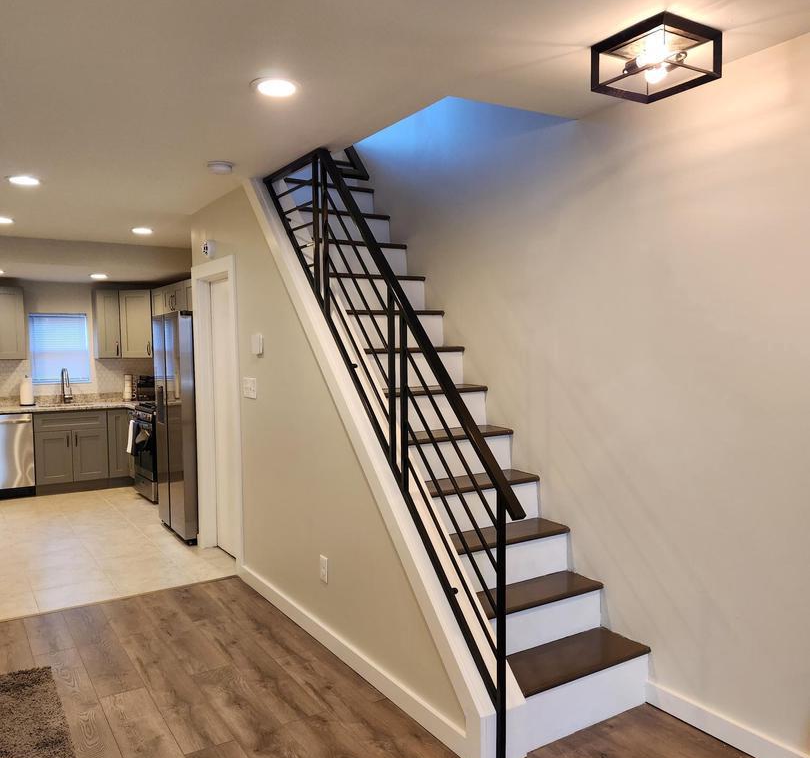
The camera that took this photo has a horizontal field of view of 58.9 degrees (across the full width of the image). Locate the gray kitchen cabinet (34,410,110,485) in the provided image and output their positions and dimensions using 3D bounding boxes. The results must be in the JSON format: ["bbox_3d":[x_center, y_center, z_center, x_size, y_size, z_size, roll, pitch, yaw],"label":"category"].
[{"bbox_3d":[-3.573,0.709,7.643,0.688,0.770,0.585,-2,3,-32],"label":"gray kitchen cabinet"}]

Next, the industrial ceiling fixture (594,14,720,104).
[{"bbox_3d":[0.827,-1.053,2.374,0.285,0.152,0.302,-2,3,-32],"label":"industrial ceiling fixture"}]

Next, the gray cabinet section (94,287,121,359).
[{"bbox_3d":[-3.376,-0.613,8.117,0.230,0.760,0.325,-3,4,-32],"label":"gray cabinet section"}]

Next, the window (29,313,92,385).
[{"bbox_3d":[-3.781,-0.329,7.883,0.590,0.770,0.092,-2,3,-32],"label":"window"}]

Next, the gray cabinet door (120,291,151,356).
[{"bbox_3d":[-2.927,-0.600,7.837,0.375,0.765,0.030,0,3,9],"label":"gray cabinet door"}]

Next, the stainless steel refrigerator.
[{"bbox_3d":[-1.613,0.350,6.036,0.747,1.794,0.847,-2,3,-32],"label":"stainless steel refrigerator"}]

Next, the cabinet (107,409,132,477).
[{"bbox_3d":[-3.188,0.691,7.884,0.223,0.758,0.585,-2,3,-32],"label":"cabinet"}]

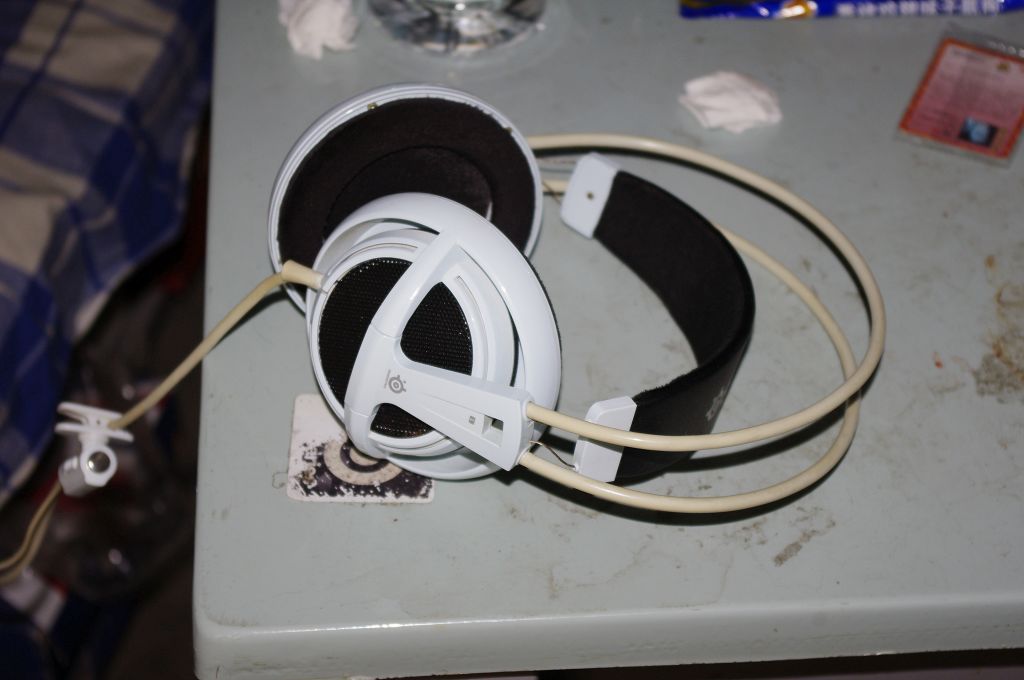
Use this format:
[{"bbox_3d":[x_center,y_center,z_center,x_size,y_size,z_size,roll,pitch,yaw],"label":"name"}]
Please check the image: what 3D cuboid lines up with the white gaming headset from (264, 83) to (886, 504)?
[{"bbox_3d":[0.021,-0.025,0.791,0.217,0.092,0.185,4,38,-1],"label":"white gaming headset"}]

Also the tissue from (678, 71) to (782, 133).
[{"bbox_3d":[0.085,-0.096,0.909,0.041,0.015,0.030,1,45,-1],"label":"tissue"}]

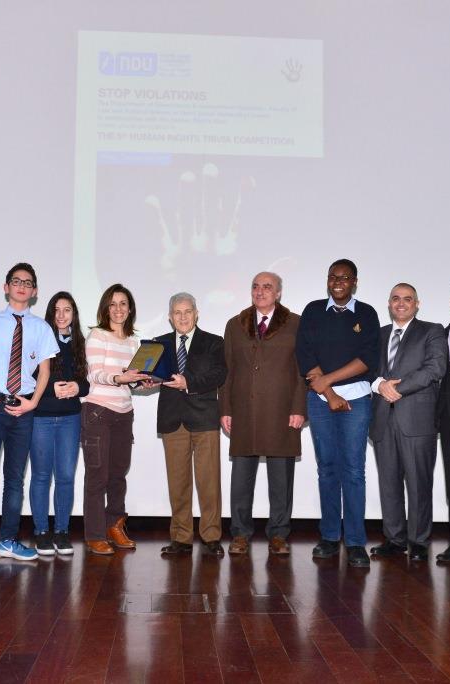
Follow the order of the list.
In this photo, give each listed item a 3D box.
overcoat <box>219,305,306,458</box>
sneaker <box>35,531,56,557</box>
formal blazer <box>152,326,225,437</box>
[{"bbox_3d":[0.249,0.255,5.400,0.550,0.980,0.330,1,-5,8],"label":"overcoat"},{"bbox_3d":[-1.118,1.255,5.116,0.095,0.100,0.250,3,-5,-18],"label":"sneaker"},{"bbox_3d":[-0.231,0.251,5.409,0.490,0.700,0.340,0,-5,12],"label":"formal blazer"}]

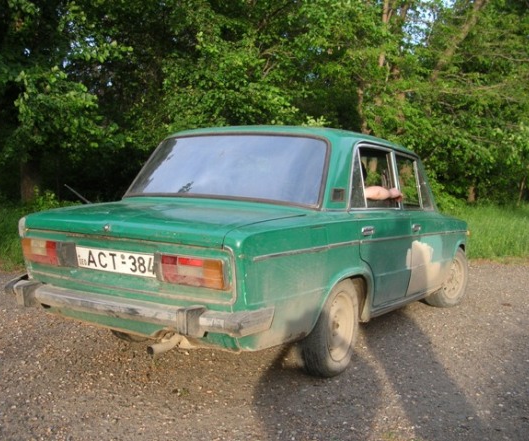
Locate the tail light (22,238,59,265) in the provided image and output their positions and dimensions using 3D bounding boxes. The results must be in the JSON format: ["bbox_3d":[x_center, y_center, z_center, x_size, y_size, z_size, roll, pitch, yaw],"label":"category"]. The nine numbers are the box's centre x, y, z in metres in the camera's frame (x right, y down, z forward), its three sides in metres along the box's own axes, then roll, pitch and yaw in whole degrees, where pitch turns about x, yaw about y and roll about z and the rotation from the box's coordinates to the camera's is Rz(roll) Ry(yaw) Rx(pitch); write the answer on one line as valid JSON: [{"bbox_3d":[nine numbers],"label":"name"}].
[{"bbox_3d":[-1.118,0.162,2.990,0.310,0.122,0.065,4,9,30],"label":"tail light"}]

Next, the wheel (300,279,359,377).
[{"bbox_3d":[0.360,0.579,3.301,0.175,0.570,0.565,4,3,30],"label":"wheel"}]

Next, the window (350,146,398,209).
[{"bbox_3d":[0.678,-0.273,3.705,0.050,0.410,0.840,-9,-3,30],"label":"window"}]

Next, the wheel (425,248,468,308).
[{"bbox_3d":[1.668,0.523,5.465,0.565,0.570,0.175,-1,4,-45],"label":"wheel"}]

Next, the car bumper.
[{"bbox_3d":[-0.700,0.381,2.771,1.570,0.130,0.270,4,3,30],"label":"car bumper"}]

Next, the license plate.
[{"bbox_3d":[-0.684,0.195,2.779,0.520,0.112,0.016,4,12,30],"label":"license plate"}]

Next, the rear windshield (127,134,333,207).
[{"bbox_3d":[-0.230,-0.309,3.503,1.340,0.480,0.090,4,-33,30],"label":"rear windshield"}]

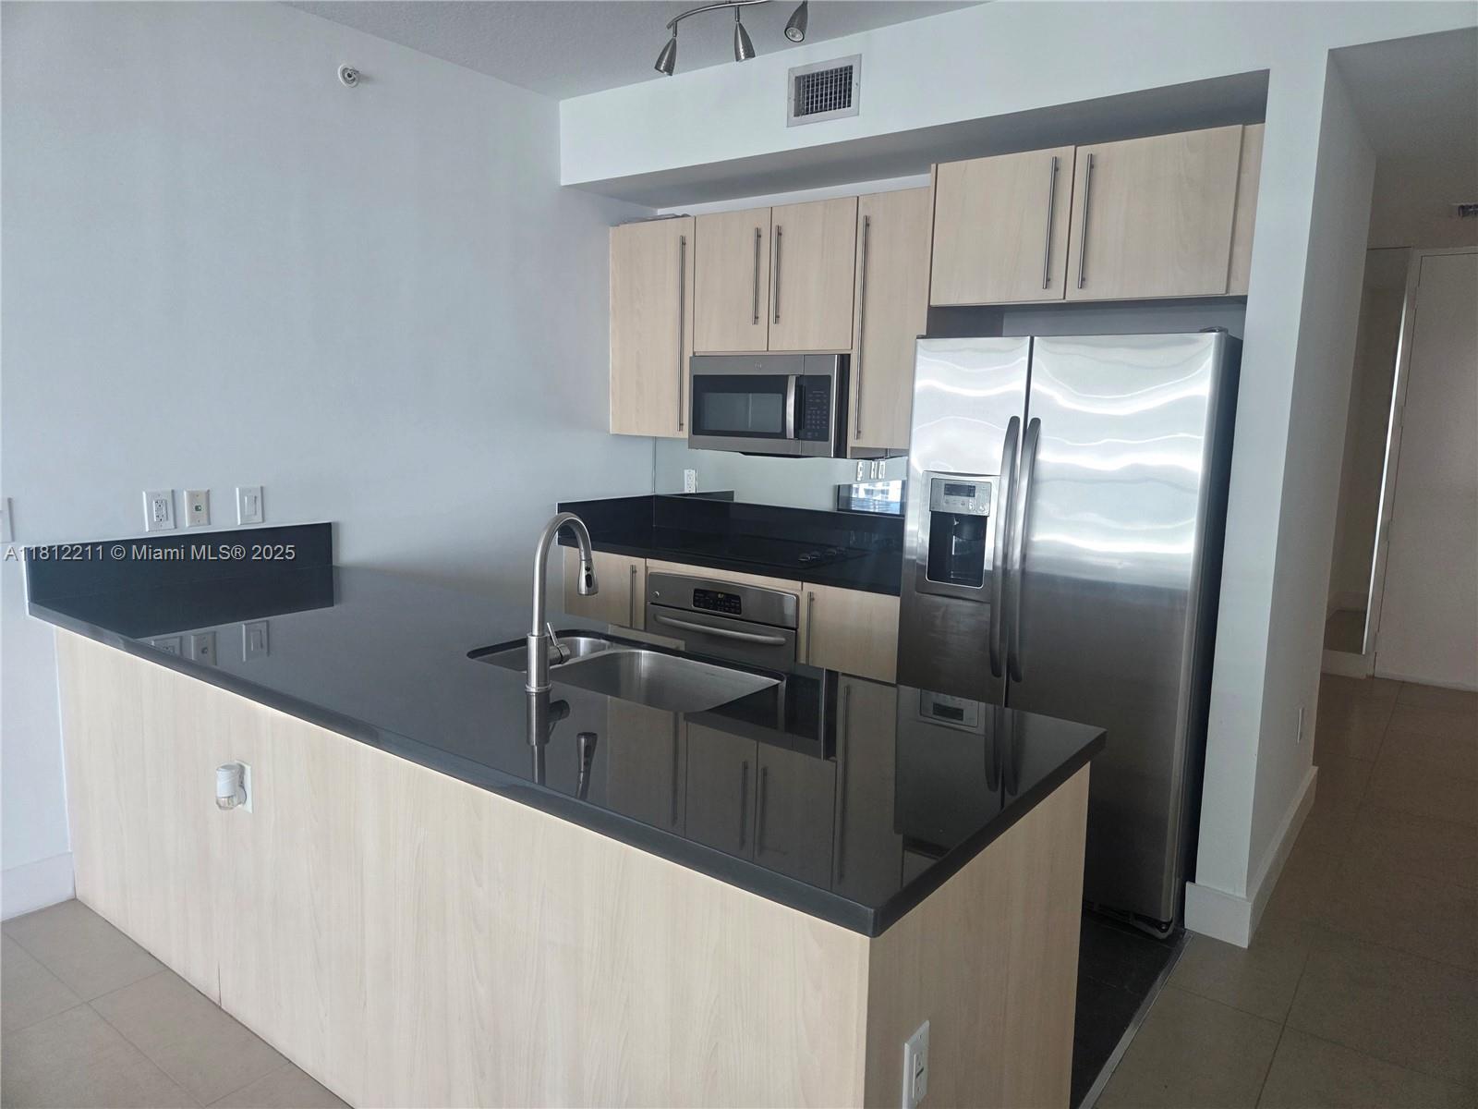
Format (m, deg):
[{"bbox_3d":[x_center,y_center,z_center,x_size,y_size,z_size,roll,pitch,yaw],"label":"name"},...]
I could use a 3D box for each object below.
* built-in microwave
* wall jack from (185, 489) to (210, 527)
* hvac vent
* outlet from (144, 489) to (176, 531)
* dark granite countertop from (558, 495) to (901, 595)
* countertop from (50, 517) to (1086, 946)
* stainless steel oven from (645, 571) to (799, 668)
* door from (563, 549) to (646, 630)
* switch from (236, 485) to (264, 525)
[{"bbox_3d":[0.196,-0.634,4.183,0.748,0.405,0.420,8,10,36],"label":"built-in microwave"},{"bbox_3d":[-1.729,-0.147,3.137,0.008,0.115,0.073,8,10,36],"label":"wall jack"},{"bbox_3d":[0.291,-1.607,3.411,0.292,0.198,0.020,8,10,36],"label":"hvac vent"},{"bbox_3d":[-1.795,-0.136,3.047,0.009,0.124,0.085,8,10,36],"label":"outlet"},{"bbox_3d":[0.077,-0.074,4.142,1.741,0.192,0.636,8,10,36],"label":"dark granite countertop"},{"bbox_3d":[-0.650,0.179,2.346,2.738,0.198,0.923,8,10,36],"label":"countertop"},{"bbox_3d":[0.060,0.443,4.144,0.759,0.715,0.600,8,10,36],"label":"stainless steel oven"},{"bbox_3d":[-0.592,0.376,4.261,0.480,0.755,0.025,8,10,36],"label":"door"},{"bbox_3d":[-1.627,-0.162,3.272,0.010,0.124,0.085,8,10,36],"label":"switch"}]

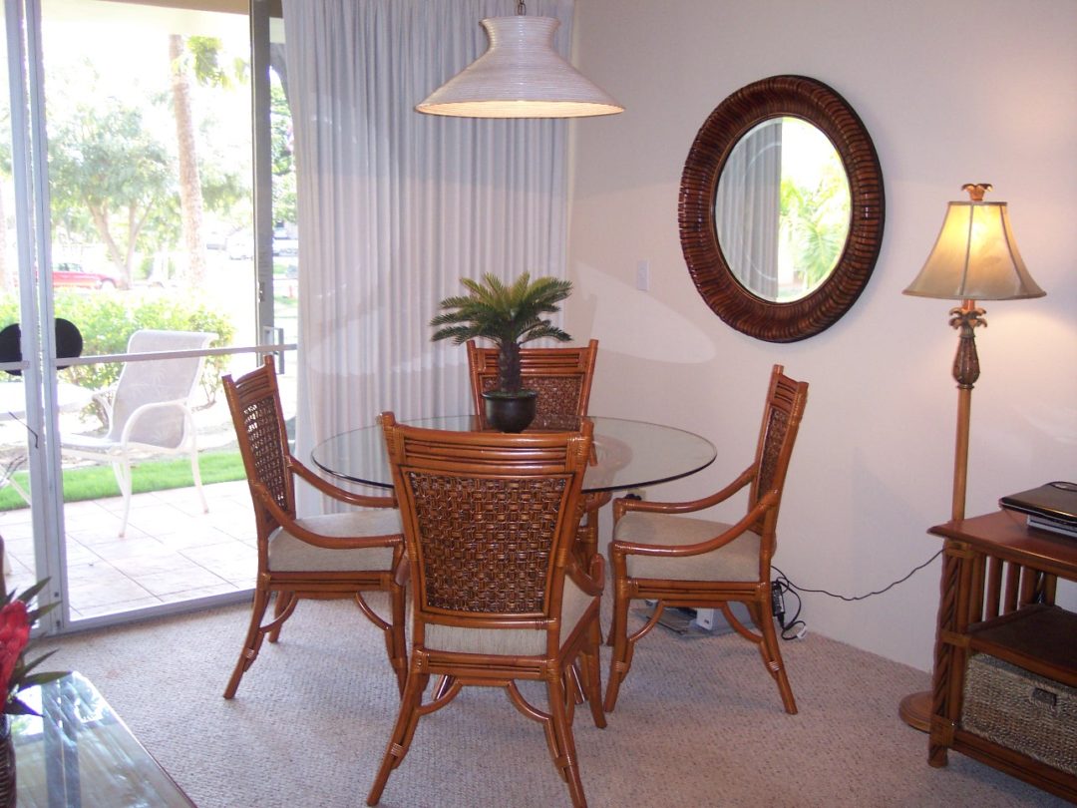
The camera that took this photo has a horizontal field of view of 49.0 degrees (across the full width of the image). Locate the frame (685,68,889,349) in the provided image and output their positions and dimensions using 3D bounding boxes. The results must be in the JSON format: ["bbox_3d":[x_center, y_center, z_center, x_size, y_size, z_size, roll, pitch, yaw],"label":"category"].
[{"bbox_3d":[0.807,-0.677,4.119,0.075,0.910,0.910,-6,11,-36],"label":"frame"}]

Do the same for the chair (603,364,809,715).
[{"bbox_3d":[0.498,0.383,3.654,0.565,0.980,0.575,1,9,3],"label":"chair"}]

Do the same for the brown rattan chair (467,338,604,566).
[{"bbox_3d":[-0.041,0.285,4.207,0.584,0.975,0.576,1,9,3],"label":"brown rattan chair"}]

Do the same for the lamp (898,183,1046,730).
[{"bbox_3d":[1.206,0.161,3.323,0.395,1.532,0.395,1,9,0],"label":"lamp"}]

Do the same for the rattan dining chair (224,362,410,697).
[{"bbox_3d":[-0.642,0.363,3.707,0.565,0.980,0.575,1,9,2],"label":"rattan dining chair"}]

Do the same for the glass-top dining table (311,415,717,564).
[{"bbox_3d":[-0.079,0.494,3.668,1.216,0.740,1.216,1,9,0],"label":"glass-top dining table"}]

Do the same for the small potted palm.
[{"bbox_3d":[-0.116,-0.157,3.745,0.447,0.508,0.447,1,9,0],"label":"small potted palm"}]

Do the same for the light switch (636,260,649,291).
[{"bbox_3d":[0.411,-0.509,4.690,0.012,0.115,0.071,-6,11,-37],"label":"light switch"}]

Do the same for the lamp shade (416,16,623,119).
[{"bbox_3d":[-0.050,-0.974,3.408,0.608,0.252,0.608,1,9,0],"label":"lamp shade"}]

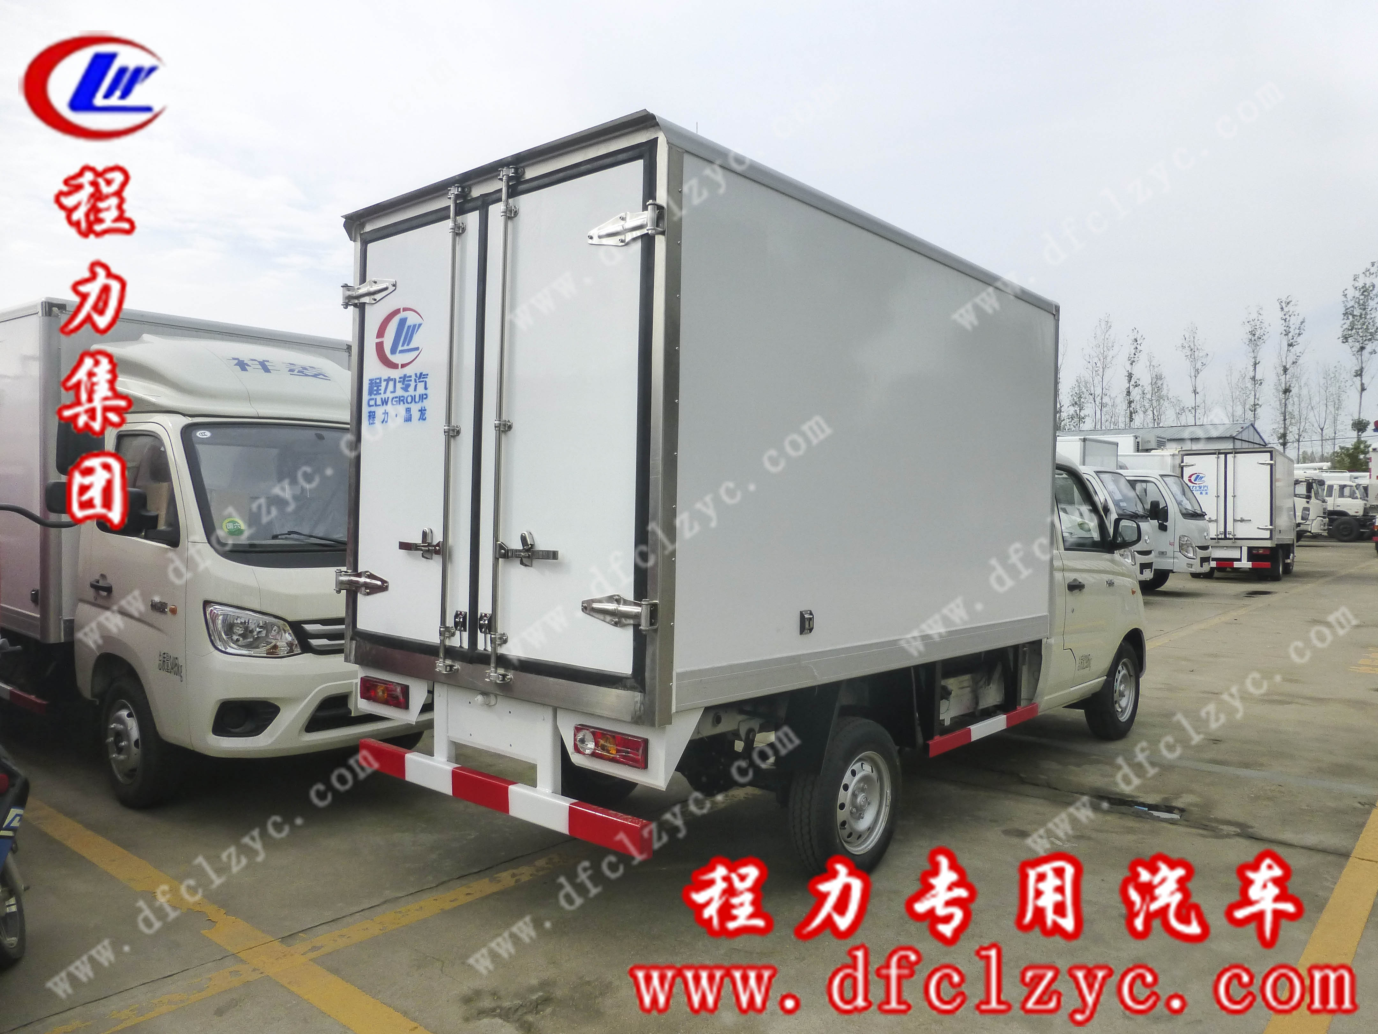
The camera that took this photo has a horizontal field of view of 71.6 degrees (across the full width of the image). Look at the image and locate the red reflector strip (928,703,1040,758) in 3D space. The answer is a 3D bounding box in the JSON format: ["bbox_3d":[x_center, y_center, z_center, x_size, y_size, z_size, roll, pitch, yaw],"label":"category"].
[{"bbox_3d":[1.380,0.977,4.431,0.035,0.064,1.170,1,1,41],"label":"red reflector strip"}]

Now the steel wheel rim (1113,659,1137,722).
[{"bbox_3d":[2.610,1.060,5.880,0.150,0.390,0.390,1,1,42],"label":"steel wheel rim"}]

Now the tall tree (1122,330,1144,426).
[{"bbox_3d":[34.900,-7.176,75.000,1.800,15.100,1.800,1,1,25],"label":"tall tree"}]

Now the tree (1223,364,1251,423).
[{"bbox_3d":[48.800,-6.736,85.000,2.500,14.000,2.500,1,1,30],"label":"tree"}]

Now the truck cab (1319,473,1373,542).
[{"bbox_3d":[26.900,-0.317,38.900,2.000,2.500,2.350,1,1,41],"label":"truck cab"}]

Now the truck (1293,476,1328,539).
[{"bbox_3d":[23.450,-0.380,36.700,1.900,2.250,2.300,1,1,41],"label":"truck"}]

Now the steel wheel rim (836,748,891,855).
[{"bbox_3d":[0.636,1.095,3.700,0.150,0.390,0.390,1,1,41],"label":"steel wheel rim"}]

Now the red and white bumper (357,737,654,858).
[{"bbox_3d":[-0.703,0.933,3.285,1.555,0.097,0.052,1,0,41],"label":"red and white bumper"}]

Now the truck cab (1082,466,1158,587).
[{"bbox_3d":[6.317,0.198,14.914,1.600,1.880,1.700,1,1,41],"label":"truck cab"}]

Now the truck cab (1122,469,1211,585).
[{"bbox_3d":[7.392,0.054,15.253,1.600,1.680,1.650,1,1,41],"label":"truck cab"}]

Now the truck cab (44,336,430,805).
[{"bbox_3d":[-1.946,0.199,4.901,1.600,2.220,1.760,1,1,41],"label":"truck cab"}]

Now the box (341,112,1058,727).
[{"bbox_3d":[0.247,-0.263,4.338,1.730,1.740,2.970,1,0,41],"label":"box"}]

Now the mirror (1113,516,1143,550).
[{"bbox_3d":[2.542,0.093,5.528,0.100,0.185,0.155,0,1,-39],"label":"mirror"}]

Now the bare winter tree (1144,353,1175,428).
[{"bbox_3d":[35.412,-5.900,72.000,2.500,13.000,2.500,1,1,41],"label":"bare winter tree"}]

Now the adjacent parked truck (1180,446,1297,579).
[{"bbox_3d":[12.367,-0.058,21.239,1.680,2.620,4.900,1,1,37],"label":"adjacent parked truck"}]

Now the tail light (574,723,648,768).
[{"bbox_3d":[-0.230,0.672,2.803,0.287,0.088,0.045,1,0,41],"label":"tail light"}]

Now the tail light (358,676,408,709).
[{"bbox_3d":[-1.164,0.672,3.670,0.315,0.092,0.045,2,0,42],"label":"tail light"}]

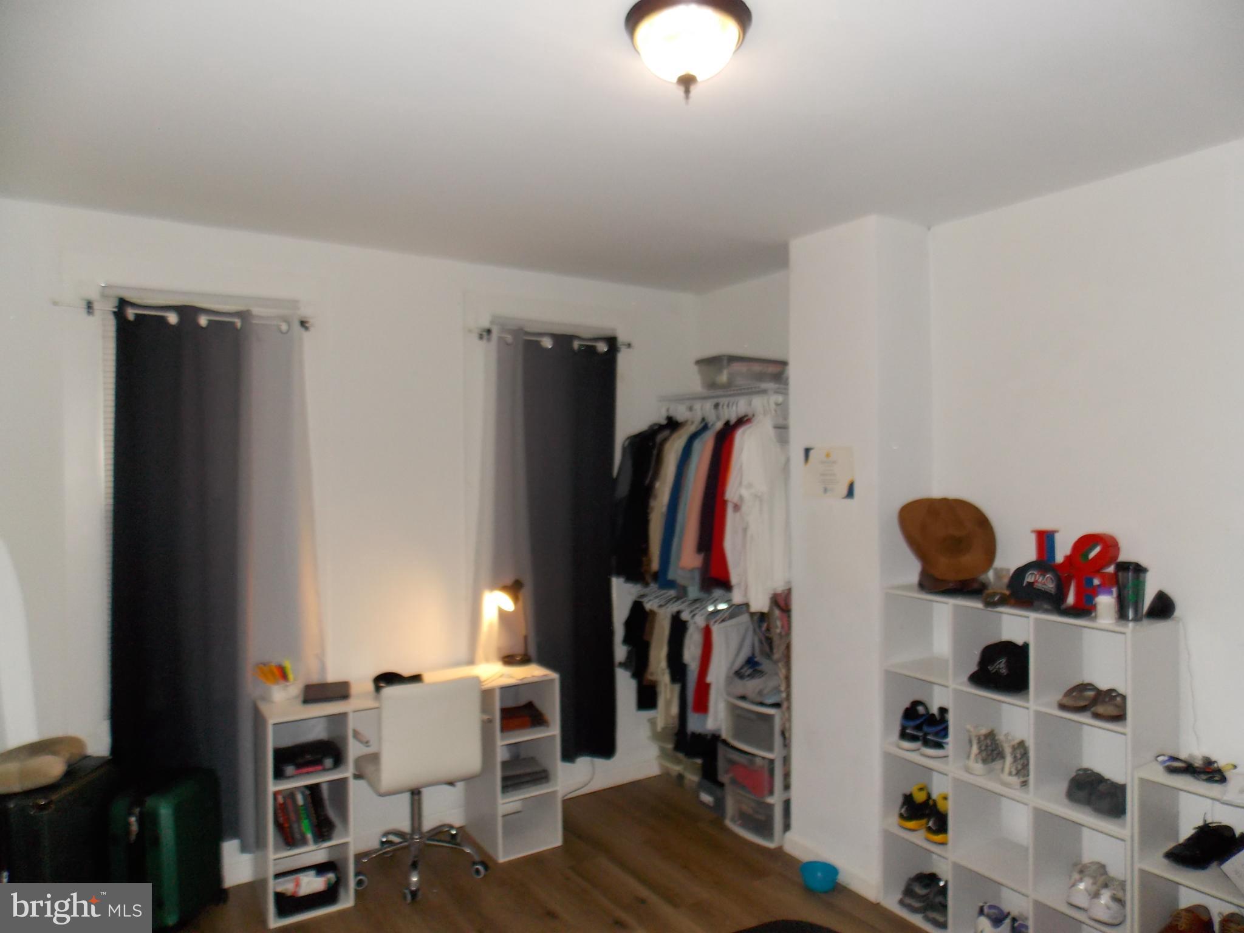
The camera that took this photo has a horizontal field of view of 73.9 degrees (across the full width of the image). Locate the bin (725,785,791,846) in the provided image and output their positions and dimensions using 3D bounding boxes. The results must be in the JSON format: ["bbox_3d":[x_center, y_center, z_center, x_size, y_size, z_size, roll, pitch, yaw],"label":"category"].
[{"bbox_3d":[0.715,1.591,3.892,0.360,0.200,0.320,-1,1,-34],"label":"bin"}]

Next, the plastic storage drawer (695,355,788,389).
[{"bbox_3d":[0.566,-0.421,3.939,0.380,0.155,0.240,0,0,-32],"label":"plastic storage drawer"}]

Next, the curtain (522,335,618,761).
[{"bbox_3d":[-0.251,0.419,4.161,0.540,2.140,0.100,-1,1,-33],"label":"curtain"}]

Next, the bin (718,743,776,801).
[{"bbox_3d":[0.662,1.362,3.768,0.325,0.180,0.315,0,0,-32],"label":"bin"}]

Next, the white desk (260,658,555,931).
[{"bbox_3d":[-0.863,1.282,3.444,1.188,0.757,0.358,0,0,-32],"label":"white desk"}]

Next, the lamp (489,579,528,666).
[{"bbox_3d":[-0.518,0.734,3.897,0.200,0.400,0.140,-1,1,-38],"label":"lamp"}]

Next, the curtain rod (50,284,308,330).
[{"bbox_3d":[-1.699,-0.590,3.255,0.900,0.060,0.100,-1,1,-33],"label":"curtain rod"}]

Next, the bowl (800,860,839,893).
[{"bbox_3d":[0.778,1.615,3.251,0.154,0.080,0.154,0,0,0],"label":"bowl"}]

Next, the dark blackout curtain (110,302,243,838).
[{"bbox_3d":[-1.719,0.432,3.223,0.460,2.140,0.100,-1,1,-33],"label":"dark blackout curtain"}]

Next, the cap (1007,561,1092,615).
[{"bbox_3d":[1.429,0.410,2.784,0.175,0.152,0.260,-1,1,-30],"label":"cap"}]

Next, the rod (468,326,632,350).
[{"bbox_3d":[-0.334,-0.636,4.127,0.900,0.060,0.100,-1,1,-33],"label":"rod"}]

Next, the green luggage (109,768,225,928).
[{"bbox_3d":[-1.635,1.401,3.002,0.245,0.530,0.285,0,0,8],"label":"green luggage"}]

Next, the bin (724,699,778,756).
[{"bbox_3d":[0.702,1.163,3.792,0.330,0.192,0.335,0,0,-32],"label":"bin"}]

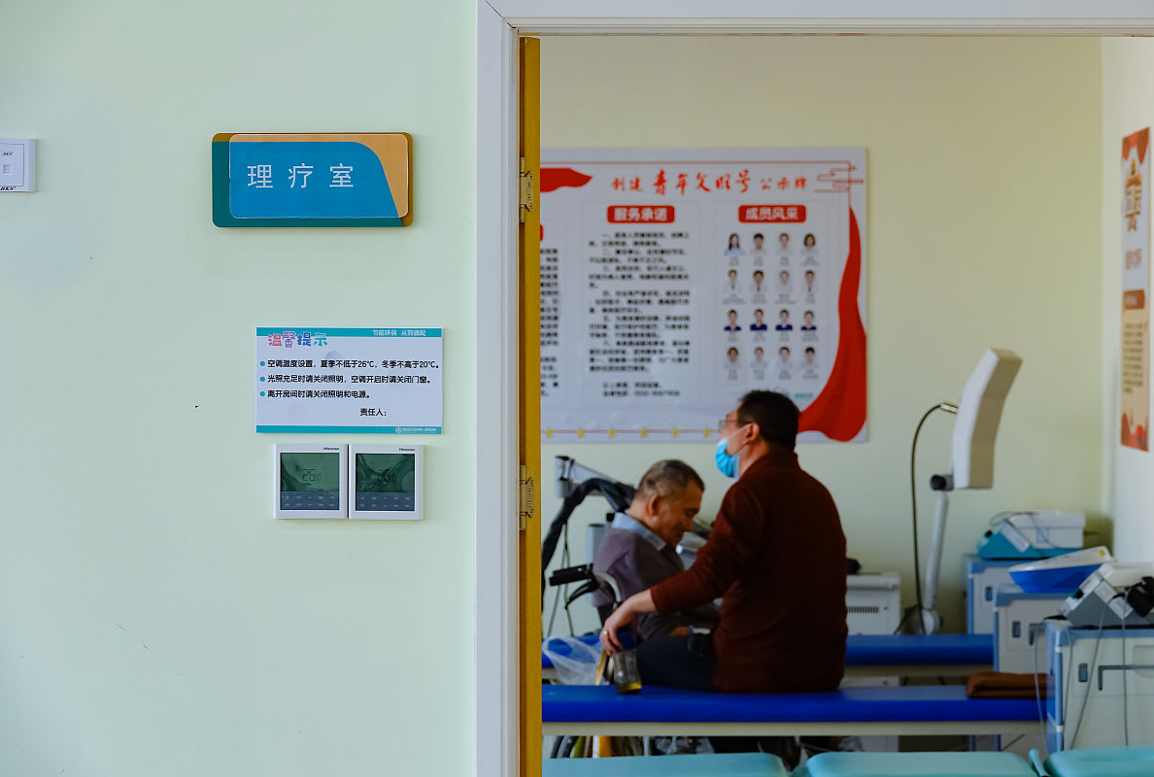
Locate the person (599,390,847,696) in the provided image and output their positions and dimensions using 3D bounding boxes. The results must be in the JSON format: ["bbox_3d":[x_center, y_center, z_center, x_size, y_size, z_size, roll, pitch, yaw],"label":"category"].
[{"bbox_3d":[0.420,0.700,11.030,0.680,1.380,0.550,1,1,38],"label":"person"}]

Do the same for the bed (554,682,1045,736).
[{"bbox_3d":[0.700,1.150,10.930,1.900,0.650,0.620,0,1,-3],"label":"bed"}]

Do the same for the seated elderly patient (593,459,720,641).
[{"bbox_3d":[0.410,0.770,11.650,0.780,1.150,0.520,0,1,13],"label":"seated elderly patient"}]

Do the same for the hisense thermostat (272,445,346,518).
[{"bbox_3d":[-0.428,0.150,6.420,0.120,0.121,0.018,0,1,0],"label":"hisense thermostat"}]

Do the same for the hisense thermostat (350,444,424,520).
[{"bbox_3d":[-0.306,0.151,6.420,0.120,0.121,0.018,0,1,0],"label":"hisense thermostat"}]

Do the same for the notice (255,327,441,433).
[{"bbox_3d":[-0.367,-0.012,6.430,0.300,0.171,0.007,0,1,0],"label":"notice"}]

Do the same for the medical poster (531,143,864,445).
[{"bbox_3d":[0.221,-0.313,13.450,1.520,1.000,0.012,0,1,0],"label":"medical poster"}]

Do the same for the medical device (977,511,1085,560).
[{"bbox_3d":[1.500,0.486,13.150,0.355,0.165,0.300,0,1,0],"label":"medical device"}]

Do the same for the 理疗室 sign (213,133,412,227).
[{"bbox_3d":[-0.426,-0.336,6.420,0.322,0.152,0.022,0,1,0],"label":"理疗室 sign"}]

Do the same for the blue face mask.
[{"bbox_3d":[0.417,0.189,11.000,0.085,0.118,0.130,0,1,16],"label":"blue face mask"}]

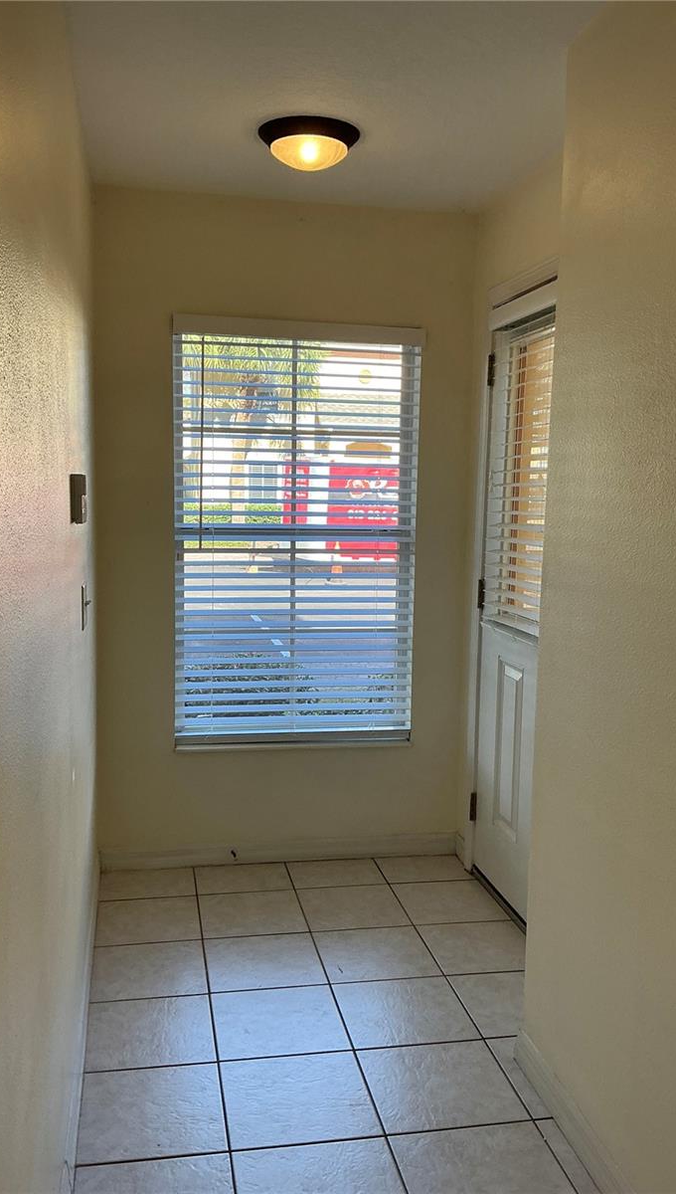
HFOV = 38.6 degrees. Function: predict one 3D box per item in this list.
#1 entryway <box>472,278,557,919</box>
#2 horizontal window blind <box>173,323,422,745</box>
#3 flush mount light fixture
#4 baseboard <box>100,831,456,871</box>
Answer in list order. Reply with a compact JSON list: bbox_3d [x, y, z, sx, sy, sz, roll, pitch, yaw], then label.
[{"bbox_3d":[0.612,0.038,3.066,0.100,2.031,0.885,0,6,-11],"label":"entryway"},{"bbox_3d":[-0.147,-0.237,3.556,0.906,1.502,0.075,0,6,-11],"label":"horizontal window blind"},{"bbox_3d":[-0.083,-1.278,2.784,0.292,0.098,0.292,1,6,0],"label":"flush mount light fixture"},{"bbox_3d":[-0.203,0.964,3.663,1.357,0.086,0.018,0,6,-11],"label":"baseboard"}]

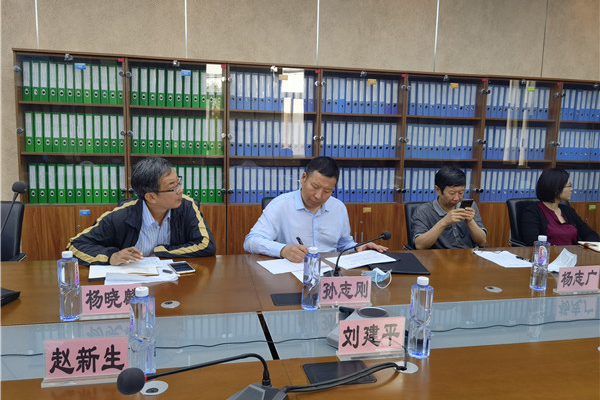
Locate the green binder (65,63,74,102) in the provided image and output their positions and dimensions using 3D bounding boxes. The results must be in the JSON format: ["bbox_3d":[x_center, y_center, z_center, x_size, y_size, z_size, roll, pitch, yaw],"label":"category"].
[{"bbox_3d":[-1.856,-0.943,3.859,0.056,0.315,0.285,0,7,-12],"label":"green binder"}]

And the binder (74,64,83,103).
[{"bbox_3d":[-1.802,-0.948,3.887,0.060,0.318,0.285,0,7,-12],"label":"binder"}]

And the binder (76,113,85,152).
[{"bbox_3d":[-1.813,-0.559,3.956,0.059,0.317,0.280,0,7,-11],"label":"binder"}]

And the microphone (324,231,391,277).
[{"bbox_3d":[0.259,0.264,2.076,0.390,0.210,0.120,-5,9,-40],"label":"microphone"}]

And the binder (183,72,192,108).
[{"bbox_3d":[-0.968,-0.948,4.044,0.064,0.318,0.285,0,7,-12],"label":"binder"}]

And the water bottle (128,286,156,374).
[{"bbox_3d":[-0.418,0.340,1.241,0.066,0.228,0.066,0,7,-12],"label":"water bottle"}]

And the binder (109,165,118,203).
[{"bbox_3d":[-1.572,-0.147,4.018,0.060,0.315,0.280,0,7,-12],"label":"binder"}]

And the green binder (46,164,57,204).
[{"bbox_3d":[-2.052,-0.146,3.958,0.059,0.317,0.280,0,7,-11],"label":"green binder"}]

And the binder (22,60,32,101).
[{"bbox_3d":[-2.187,-0.953,3.834,0.059,0.317,0.280,0,7,-11],"label":"binder"}]

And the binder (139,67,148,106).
[{"bbox_3d":[-1.307,-0.947,3.974,0.064,0.318,0.285,0,7,-12],"label":"binder"}]

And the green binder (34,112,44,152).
[{"bbox_3d":[-2.105,-0.555,3.857,0.060,0.315,0.280,0,7,-12],"label":"green binder"}]

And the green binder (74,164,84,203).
[{"bbox_3d":[-1.834,-0.146,3.964,0.060,0.315,0.280,0,7,-12],"label":"green binder"}]

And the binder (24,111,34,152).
[{"bbox_3d":[-2.172,-0.554,3.843,0.060,0.315,0.280,0,7,-12],"label":"binder"}]

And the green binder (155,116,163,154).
[{"bbox_3d":[-1.202,-0.552,4.046,0.064,0.318,0.285,0,7,-12],"label":"green binder"}]

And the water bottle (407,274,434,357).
[{"bbox_3d":[0.356,0.343,1.379,0.064,0.233,0.064,0,7,-12],"label":"water bottle"}]

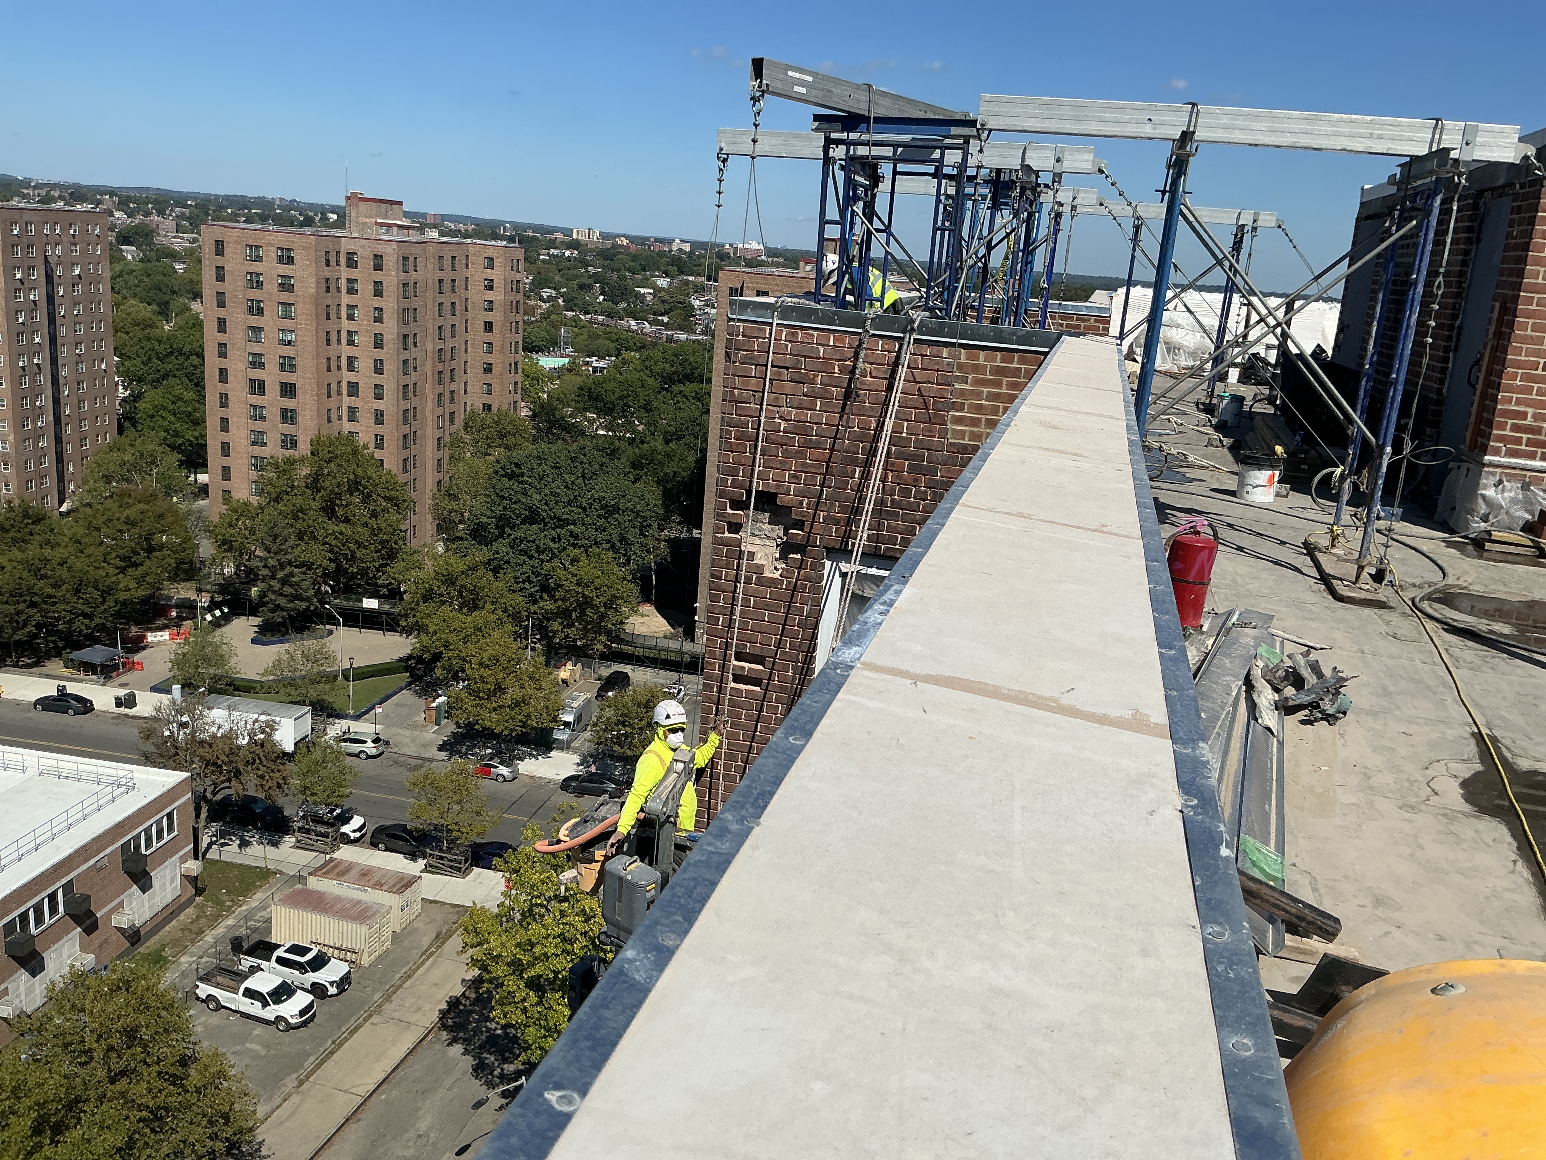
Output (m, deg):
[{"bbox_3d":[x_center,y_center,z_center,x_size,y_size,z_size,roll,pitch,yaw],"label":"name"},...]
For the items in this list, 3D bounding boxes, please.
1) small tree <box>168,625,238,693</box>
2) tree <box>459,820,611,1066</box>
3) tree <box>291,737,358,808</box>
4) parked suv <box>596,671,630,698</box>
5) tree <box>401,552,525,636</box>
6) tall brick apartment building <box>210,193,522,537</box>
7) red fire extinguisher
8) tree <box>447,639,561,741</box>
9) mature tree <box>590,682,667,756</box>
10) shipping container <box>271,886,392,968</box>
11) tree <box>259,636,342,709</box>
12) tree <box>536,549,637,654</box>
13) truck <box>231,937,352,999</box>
[{"bbox_3d":[-47.533,6.760,104.841,6.000,6.400,5.900,-2,16,-24],"label":"small tree"},{"bbox_3d":[-10.578,18.294,57.319,7.400,14.800,7.400,5,14,0],"label":"tree"},{"bbox_3d":[-29.652,13.968,82.460,4.200,7.300,4.200,5,15,0],"label":"tree"},{"bbox_3d":[-14.479,9.694,113.928,1.950,1.730,4.800,8,15,11],"label":"parked suv"},{"bbox_3d":[-29.086,2.587,117.892,11.500,11.000,10.500,1,15,-14],"label":"tree"},{"bbox_3d":[-46.870,-23.440,149.034,21.000,42.600,47.000,7,15,8],"label":"tall brick apartment building"},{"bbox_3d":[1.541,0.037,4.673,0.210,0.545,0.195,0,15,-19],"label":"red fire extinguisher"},{"bbox_3d":[-20.819,9.469,96.895,8.900,10.100,8.900,5,15,0],"label":"tree"},{"bbox_3d":[-10.637,11.472,96.671,6.800,7.600,6.600,3,15,-6],"label":"mature tree"},{"bbox_3d":[-25.165,19.752,71.482,6.060,2.590,2.440,8,15,13],"label":"shipping container"},{"bbox_3d":[-37.493,8.435,99.908,6.200,7.700,6.200,5,15,0],"label":"tree"},{"bbox_3d":[-18.223,2.585,120.735,9.800,11.400,9.500,3,15,-9],"label":"tree"},{"bbox_3d":[-25.710,21.018,67.654,5.900,1.960,2.030,9,15,15],"label":"truck"}]

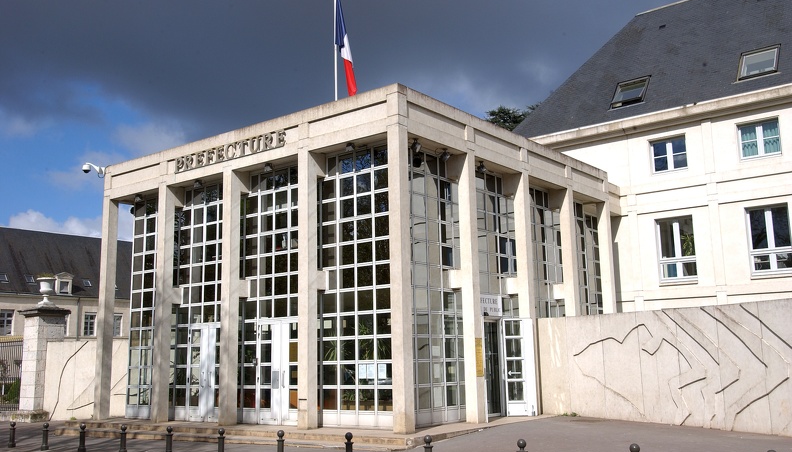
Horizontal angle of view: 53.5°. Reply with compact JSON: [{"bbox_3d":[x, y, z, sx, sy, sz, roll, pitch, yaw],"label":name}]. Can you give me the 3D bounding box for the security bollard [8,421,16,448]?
[{"bbox_3d":[-9.081,4.954,18.659,0.141,0.598,0.141,-9,-12,37],"label":"security bollard"}]

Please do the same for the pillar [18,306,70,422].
[{"bbox_3d":[-12.637,4.885,28.087,1.294,3.999,1.294,-9,-12,37],"label":"pillar"}]

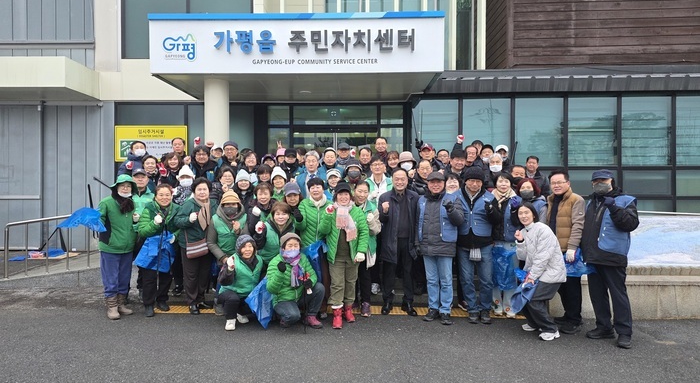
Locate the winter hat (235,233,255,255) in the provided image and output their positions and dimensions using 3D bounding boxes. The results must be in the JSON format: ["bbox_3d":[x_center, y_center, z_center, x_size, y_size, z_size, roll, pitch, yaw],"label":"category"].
[{"bbox_3d":[-1.150,0.589,5.120,0.220,0.220,0.250,0,1,-18],"label":"winter hat"}]

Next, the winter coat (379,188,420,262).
[{"bbox_3d":[0.580,0.398,5.450,0.490,0.890,0.380,0,1,10],"label":"winter coat"}]

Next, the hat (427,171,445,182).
[{"bbox_3d":[0.976,-0.166,5.250,0.200,0.130,0.260,0,1,3],"label":"hat"}]

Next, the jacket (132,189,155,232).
[{"bbox_3d":[-2.630,0.270,5.850,0.500,0.640,0.300,0,1,-14],"label":"jacket"}]

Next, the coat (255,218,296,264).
[{"bbox_3d":[-0.834,0.621,5.350,0.440,0.580,0.300,0,1,-9],"label":"coat"}]

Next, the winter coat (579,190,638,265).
[{"bbox_3d":[2.578,0.367,4.620,0.540,0.750,0.420,1,1,38],"label":"winter coat"}]

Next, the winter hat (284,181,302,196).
[{"bbox_3d":[-0.680,-0.030,5.550,0.195,0.150,0.250,0,1,-6],"label":"winter hat"}]

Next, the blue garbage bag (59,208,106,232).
[{"bbox_3d":[-3.106,0.325,5.400,0.550,0.280,0.300,0,1,0],"label":"blue garbage bag"}]

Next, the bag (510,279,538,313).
[{"bbox_3d":[1.768,1.046,4.700,0.270,0.360,0.180,0,1,30],"label":"bag"}]

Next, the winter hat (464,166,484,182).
[{"bbox_3d":[1.389,-0.195,5.170,0.210,0.175,0.240,0,1,13],"label":"winter hat"}]

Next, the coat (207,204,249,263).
[{"bbox_3d":[-1.396,0.479,5.300,0.480,0.680,0.400,0,1,-10],"label":"coat"}]

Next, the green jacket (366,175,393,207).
[{"bbox_3d":[0.370,0.093,6.150,0.460,0.600,0.340,0,1,5],"label":"green jacket"}]

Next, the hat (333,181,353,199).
[{"bbox_3d":[-0.072,-0.039,5.150,0.200,0.160,0.250,0,1,-3],"label":"hat"}]

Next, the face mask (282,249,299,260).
[{"bbox_3d":[-0.620,0.675,5.000,0.165,0.110,0.110,0,1,-6],"label":"face mask"}]

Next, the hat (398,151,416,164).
[{"bbox_3d":[0.816,-0.468,6.600,0.265,0.190,0.280,0,1,3],"label":"hat"}]

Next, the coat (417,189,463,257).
[{"bbox_3d":[1.016,0.370,5.220,0.520,0.720,0.380,0,1,13],"label":"coat"}]

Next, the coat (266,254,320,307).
[{"bbox_3d":[-0.618,0.941,5.000,0.550,0.560,0.440,0,1,-5],"label":"coat"}]

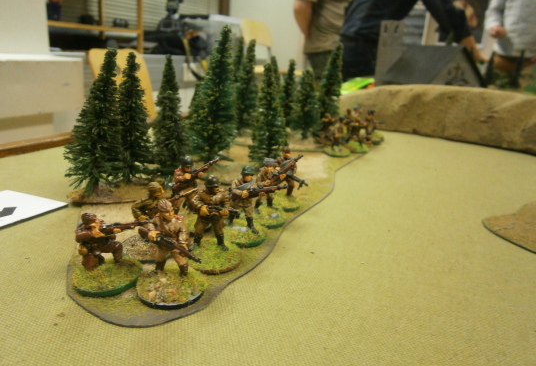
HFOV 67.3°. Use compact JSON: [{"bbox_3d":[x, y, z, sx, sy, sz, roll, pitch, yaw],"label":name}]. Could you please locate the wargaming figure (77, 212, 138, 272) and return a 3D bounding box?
[{"bbox_3d":[-0.062,0.023,0.159,0.027,0.022,0.015,-5,21,-26],"label":"wargaming figure"}]

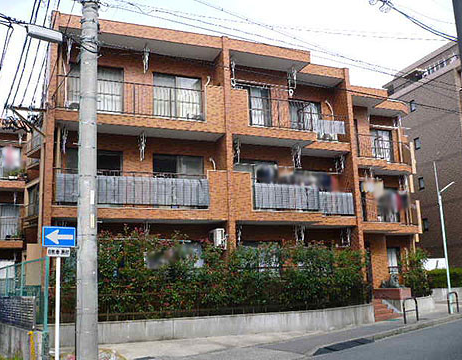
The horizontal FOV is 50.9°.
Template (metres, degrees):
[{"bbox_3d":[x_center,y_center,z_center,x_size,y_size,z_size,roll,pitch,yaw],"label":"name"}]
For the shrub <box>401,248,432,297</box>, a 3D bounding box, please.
[{"bbox_3d":[6.360,3.182,16.758,0.850,1.650,0.800,2,-12,-20],"label":"shrub"}]

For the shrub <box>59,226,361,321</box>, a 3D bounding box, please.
[{"bbox_3d":[-0.165,2.548,13.473,8.900,2.200,1.000,2,-12,-20],"label":"shrub"}]

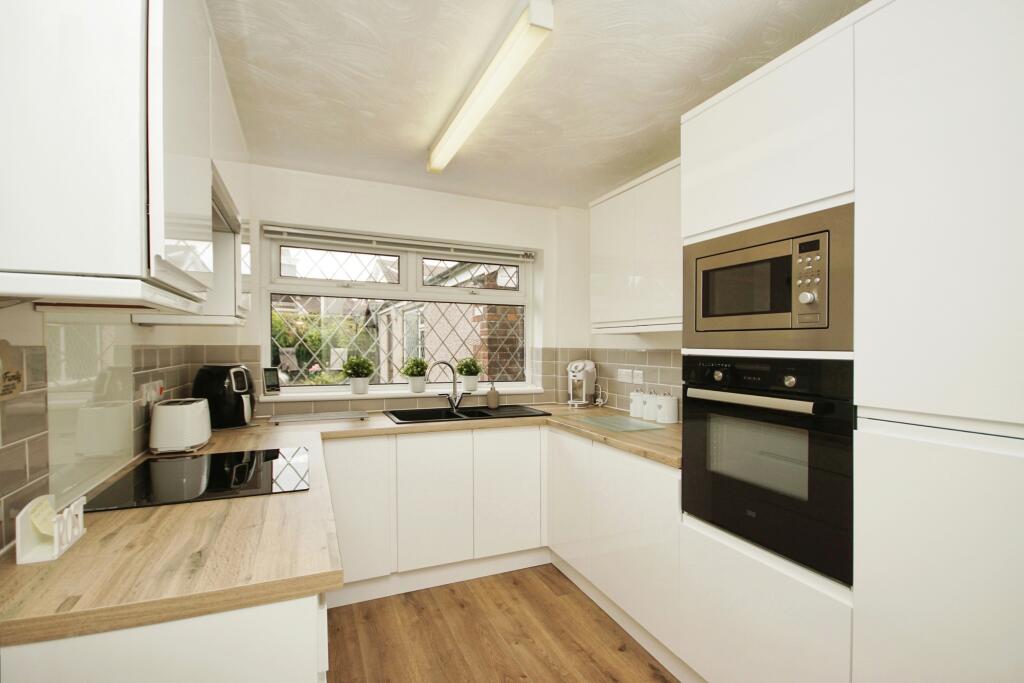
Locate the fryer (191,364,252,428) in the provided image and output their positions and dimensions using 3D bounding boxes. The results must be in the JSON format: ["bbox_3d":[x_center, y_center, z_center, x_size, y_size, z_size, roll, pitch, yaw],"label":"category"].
[{"bbox_3d":[-1.494,0.278,2.210,0.290,0.310,0.250,0,-1,20],"label":"fryer"}]

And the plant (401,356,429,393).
[{"bbox_3d":[-0.692,0.231,3.015,0.180,0.248,0.180,1,-1,-24],"label":"plant"}]

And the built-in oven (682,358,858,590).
[{"bbox_3d":[1.031,0.362,1.517,0.570,0.608,0.582,1,-1,-24],"label":"built-in oven"}]

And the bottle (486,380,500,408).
[{"bbox_3d":[-0.136,0.387,3.112,0.085,0.203,0.090,1,-1,24],"label":"bottle"}]

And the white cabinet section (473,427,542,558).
[{"bbox_3d":[-0.140,0.894,2.811,0.434,0.738,0.570,1,-1,-24],"label":"white cabinet section"}]

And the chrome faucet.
[{"bbox_3d":[-0.424,0.295,2.770,0.270,0.330,0.100,1,-1,-28],"label":"chrome faucet"}]

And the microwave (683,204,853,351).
[{"bbox_3d":[0.955,-0.167,1.455,0.400,0.390,0.585,1,-1,-24],"label":"microwave"}]

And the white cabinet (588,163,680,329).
[{"bbox_3d":[0.846,-0.447,2.290,0.320,0.790,0.980,1,-1,-24],"label":"white cabinet"}]

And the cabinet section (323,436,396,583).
[{"bbox_3d":[-0.885,0.854,2.430,0.380,0.720,0.560,1,-1,-23],"label":"cabinet section"}]

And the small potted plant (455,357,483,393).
[{"bbox_3d":[-0.324,0.241,3.177,0.185,0.250,0.185,1,-1,-24],"label":"small potted plant"}]

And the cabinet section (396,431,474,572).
[{"bbox_3d":[-0.535,0.881,2.633,0.429,0.735,0.570,1,-1,-24],"label":"cabinet section"}]

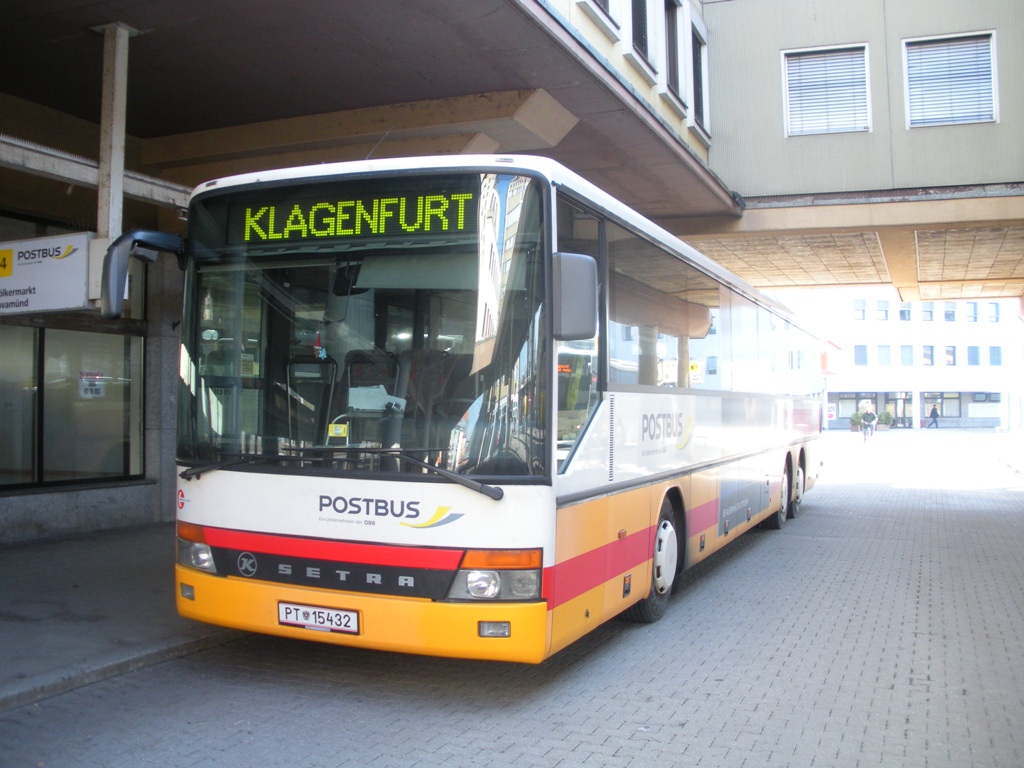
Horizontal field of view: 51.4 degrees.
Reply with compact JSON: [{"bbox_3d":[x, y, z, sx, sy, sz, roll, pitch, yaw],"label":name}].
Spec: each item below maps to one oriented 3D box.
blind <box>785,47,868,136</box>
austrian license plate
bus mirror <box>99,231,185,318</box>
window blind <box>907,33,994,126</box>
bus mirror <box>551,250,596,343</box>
[{"bbox_3d":[5.328,-4.947,18.040,1.340,1.410,0.080,-1,-1,20],"label":"blind"},{"bbox_3d":[-1.079,1.315,5.962,0.525,0.125,0.020,-1,-1,23],"label":"austrian license plate"},{"bbox_3d":[-2.235,-0.662,6.441,0.310,0.510,0.420,-1,-2,33],"label":"bus mirror"},{"bbox_3d":[7.144,-4.929,17.350,1.340,1.410,0.080,-1,-1,20],"label":"window blind"},{"bbox_3d":[0.337,-0.470,5.691,0.230,0.470,0.130,0,-1,12],"label":"bus mirror"}]

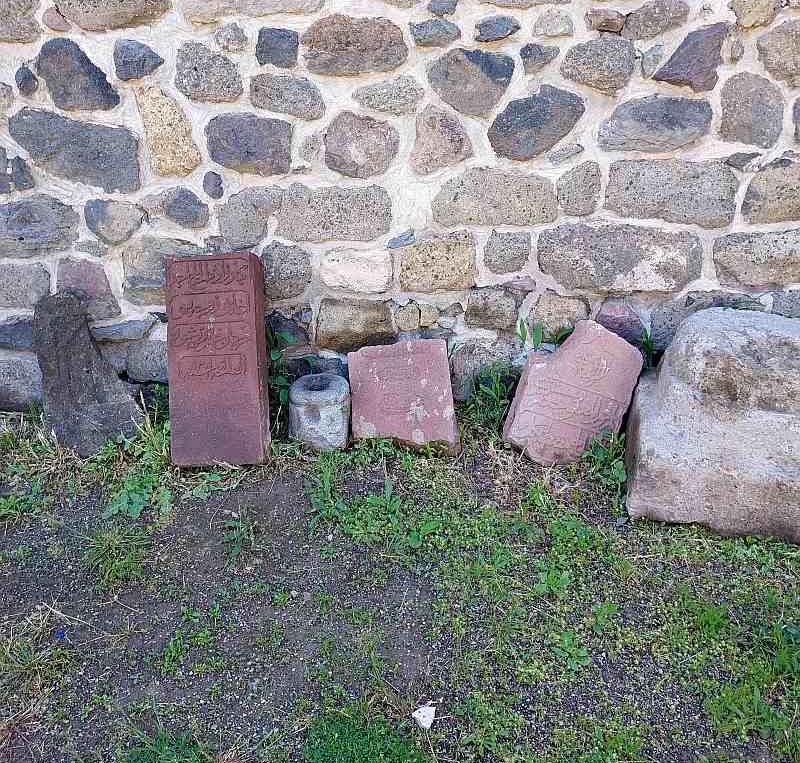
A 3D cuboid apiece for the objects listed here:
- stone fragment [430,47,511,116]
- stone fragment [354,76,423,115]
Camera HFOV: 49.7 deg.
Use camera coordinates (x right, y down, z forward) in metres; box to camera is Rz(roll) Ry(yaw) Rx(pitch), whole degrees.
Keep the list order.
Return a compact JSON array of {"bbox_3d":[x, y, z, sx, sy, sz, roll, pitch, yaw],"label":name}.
[{"bbox_3d":[0.253,-1.096,3.169,0.299,0.229,0.144,-1,21,2],"label":"stone fragment"},{"bbox_3d":[-0.040,-0.985,2.971,0.226,0.120,0.072,0,21,3],"label":"stone fragment"}]

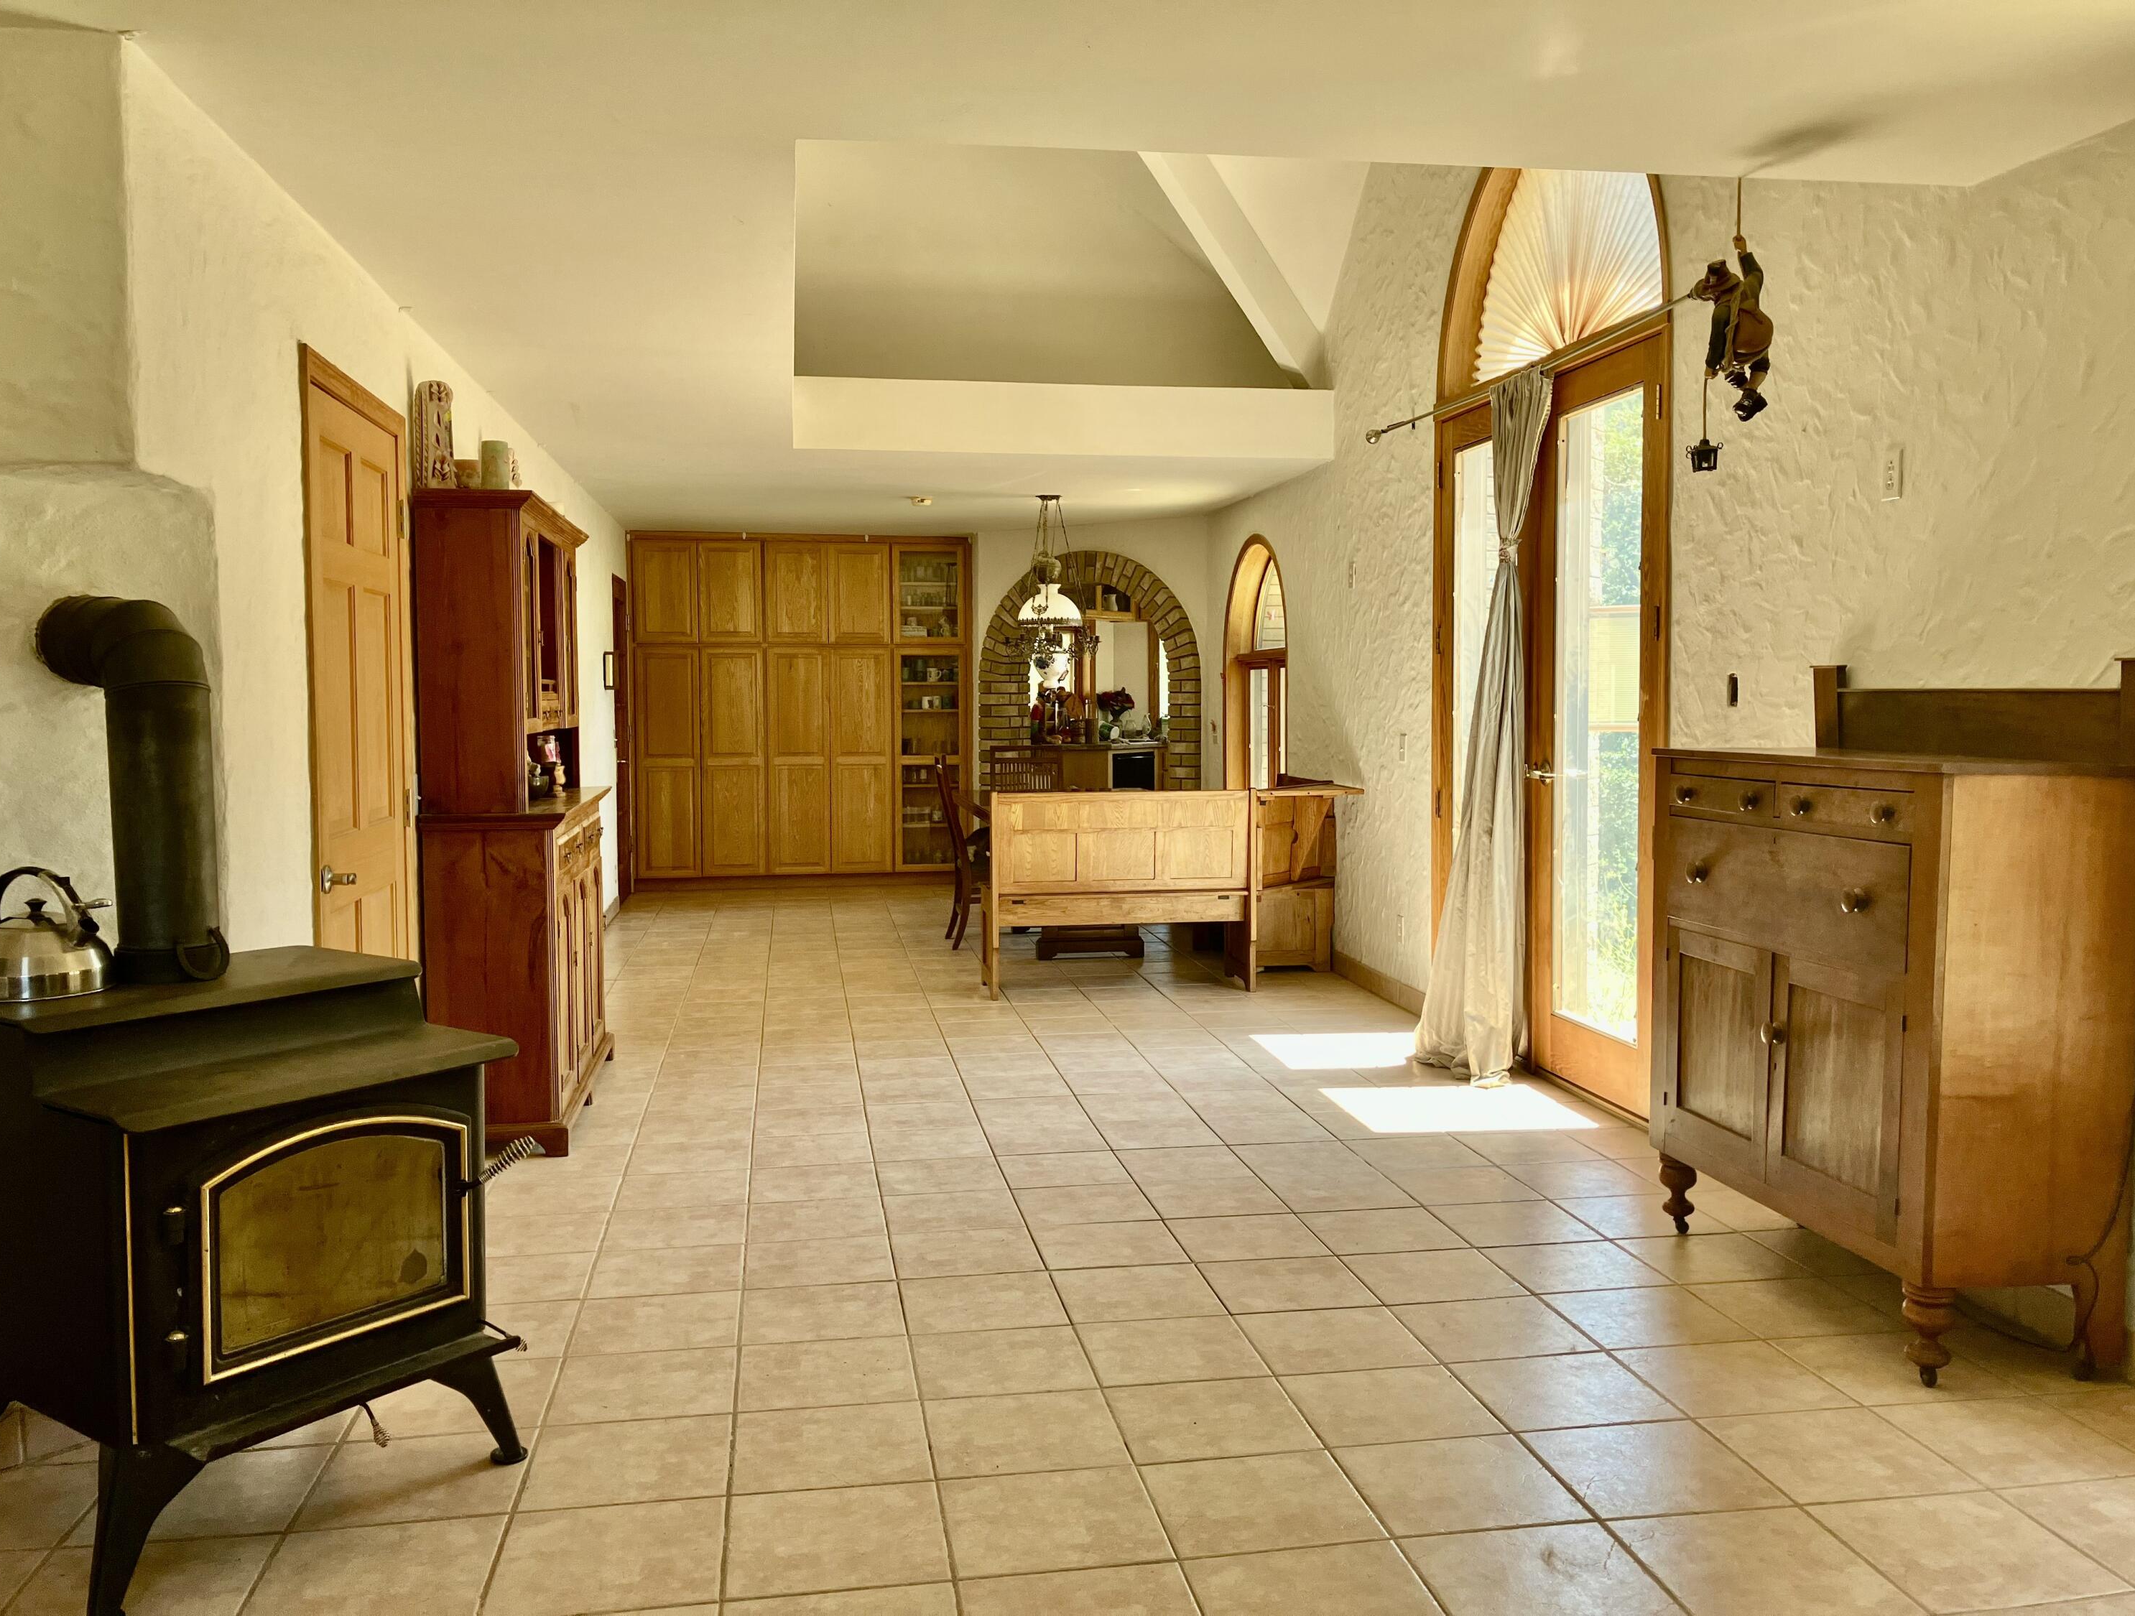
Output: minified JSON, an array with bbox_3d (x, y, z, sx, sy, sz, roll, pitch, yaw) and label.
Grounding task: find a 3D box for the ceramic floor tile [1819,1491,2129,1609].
[{"bbox_3d":[1.375,1.142,2.679,0.332,0.011,0.326,-1,4,-9],"label":"ceramic floor tile"}]

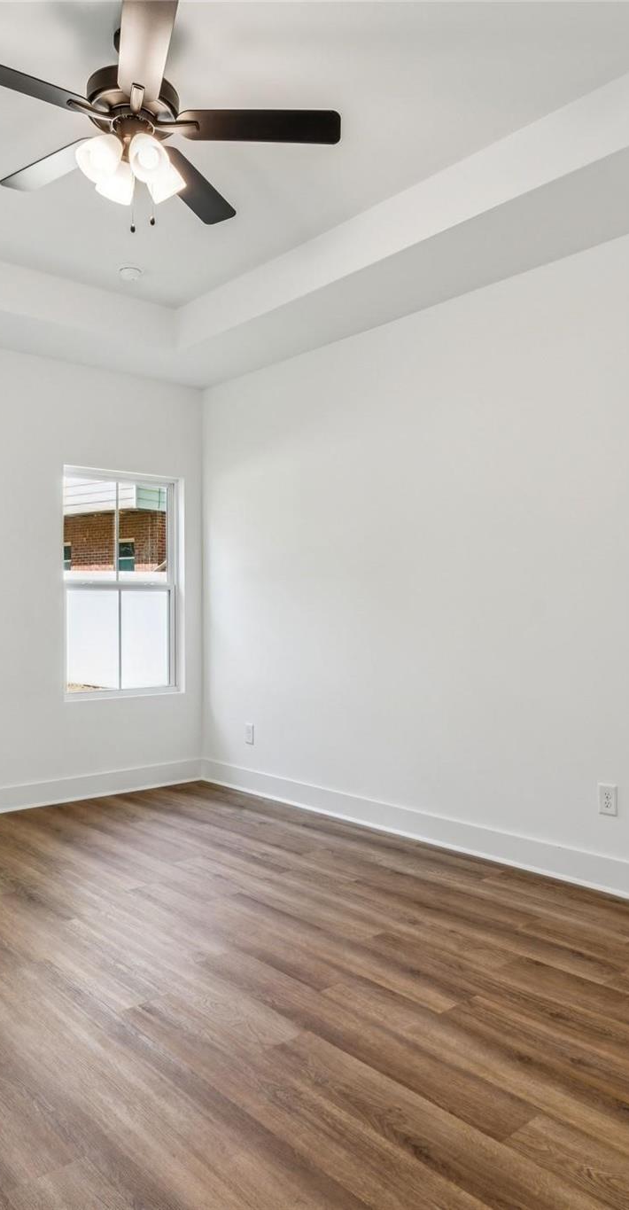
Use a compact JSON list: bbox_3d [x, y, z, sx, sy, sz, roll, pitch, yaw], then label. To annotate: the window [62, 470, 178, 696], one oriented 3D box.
[{"bbox_3d":[-1.259,-0.143,5.311,0.850,1.430,0.090,0,0,-39],"label":"window"}]

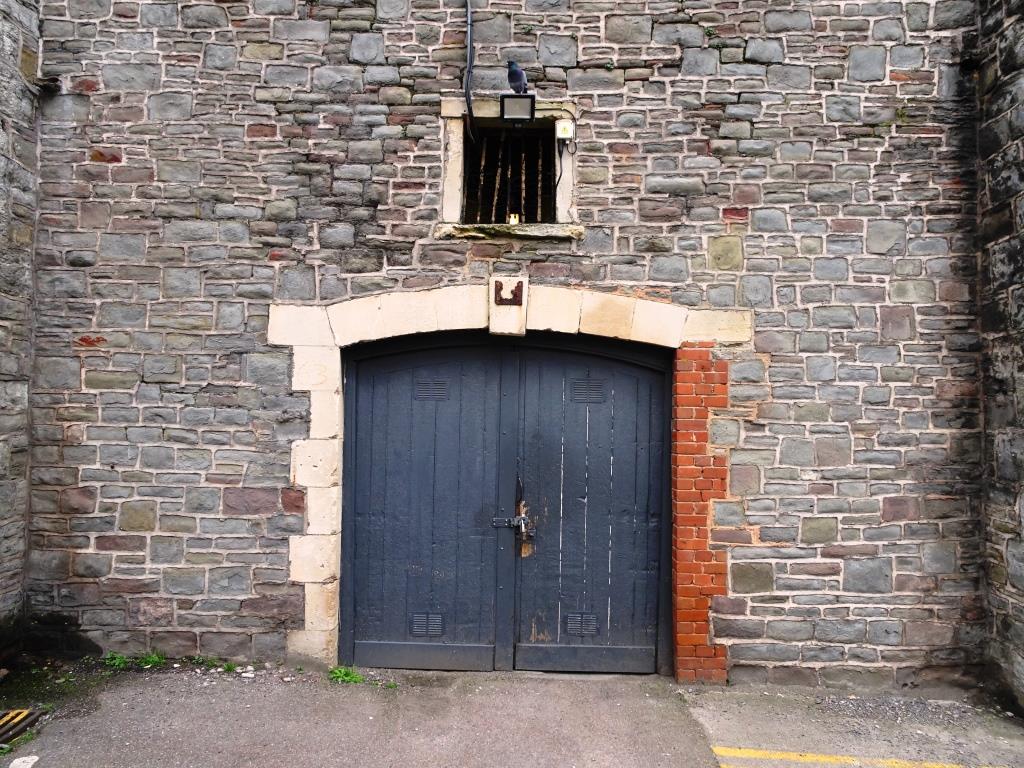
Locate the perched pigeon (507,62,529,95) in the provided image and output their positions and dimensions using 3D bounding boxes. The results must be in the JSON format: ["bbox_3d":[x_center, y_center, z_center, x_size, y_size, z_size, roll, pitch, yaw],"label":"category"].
[{"bbox_3d":[0.037,-1.890,4.420,0.125,0.225,0.200,-1,-2,30],"label":"perched pigeon"}]

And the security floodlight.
[{"bbox_3d":[0.035,-1.700,4.380,0.208,0.170,0.100,0,6,0],"label":"security floodlight"}]

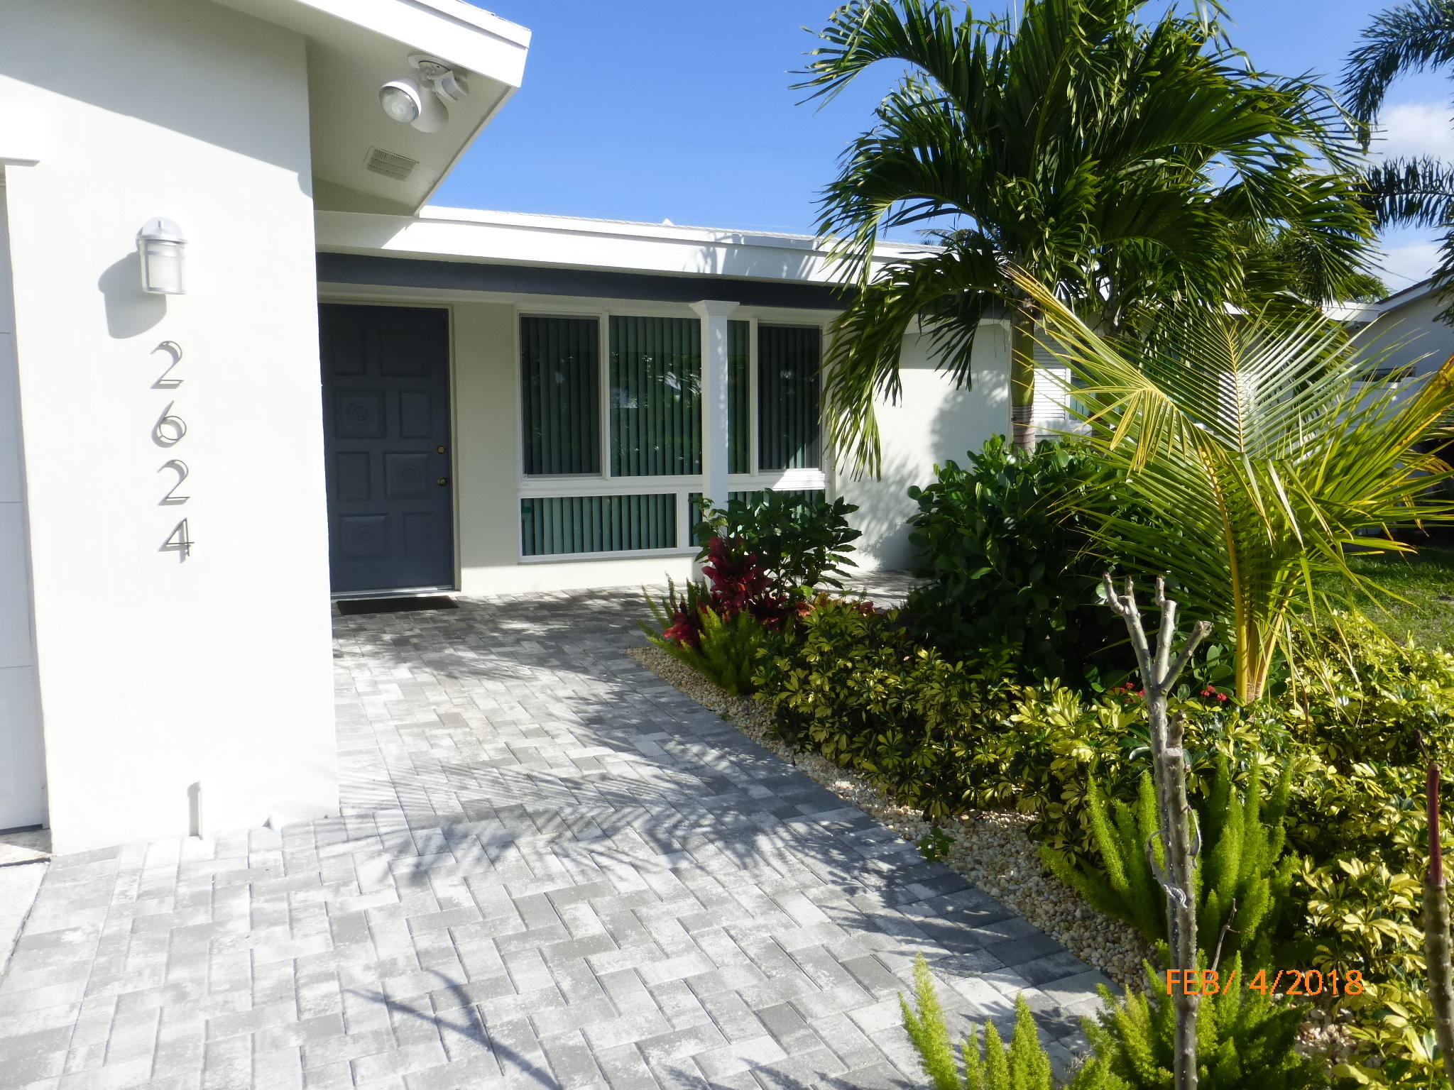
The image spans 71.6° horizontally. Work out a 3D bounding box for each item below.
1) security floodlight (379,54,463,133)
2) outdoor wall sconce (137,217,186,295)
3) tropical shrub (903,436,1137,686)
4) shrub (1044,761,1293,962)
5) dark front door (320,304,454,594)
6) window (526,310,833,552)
[{"bbox_3d":[-0.984,-1.429,3.200,0.260,0.190,0.260,-3,7,-25],"label":"security floodlight"},{"bbox_3d":[-1.725,-0.876,3.076,0.135,0.240,0.180,-3,7,-25],"label":"outdoor wall sconce"},{"bbox_3d":[1.710,0.032,5.853,1.380,1.420,1.250,2,7,16],"label":"tropical shrub"},{"bbox_3d":[1.298,0.922,2.912,0.670,0.510,0.570,3,7,25],"label":"shrub"},{"bbox_3d":[-2.421,-0.681,7.224,0.920,2.050,0.070,-3,7,-25],"label":"dark front door"},{"bbox_3d":[-0.362,-0.855,8.141,2.640,1.900,0.100,-3,7,-25],"label":"window"}]

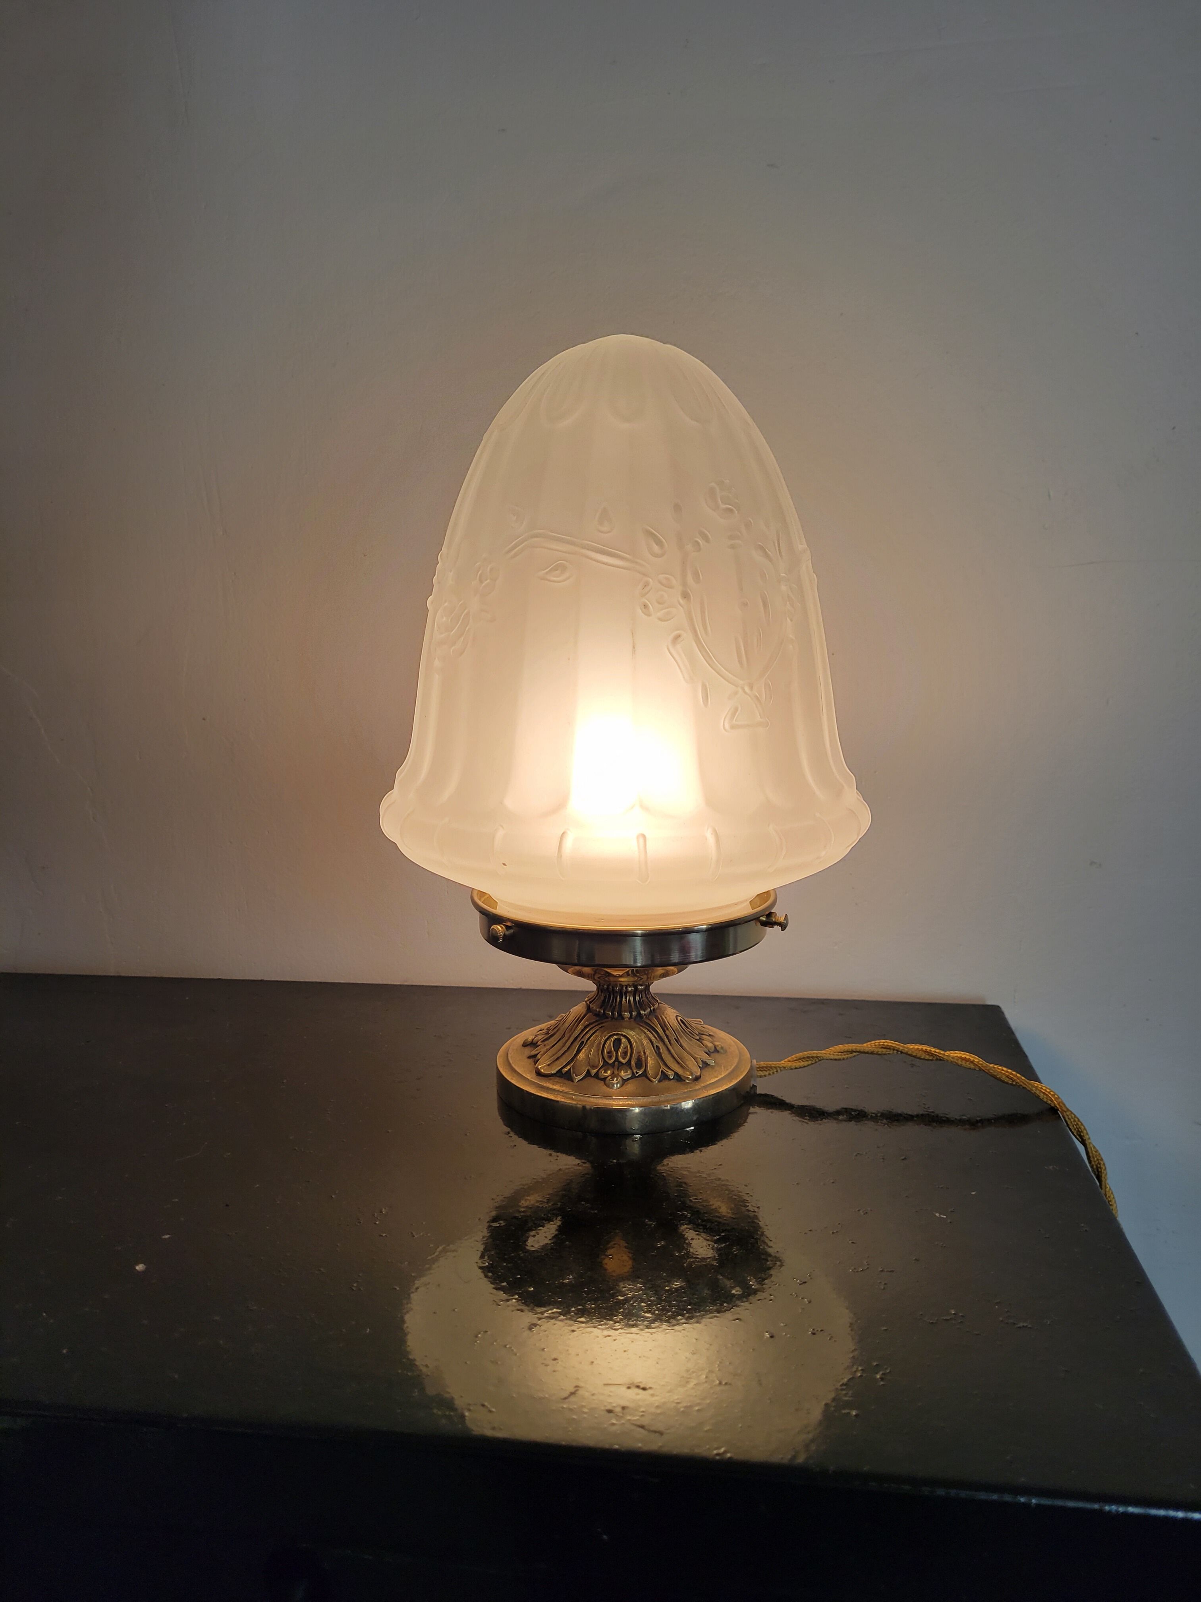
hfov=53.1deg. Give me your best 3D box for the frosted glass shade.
[{"bbox_3d":[0.009,-0.068,0.487,0.199,0.229,0.199,0,10,1],"label":"frosted glass shade"}]

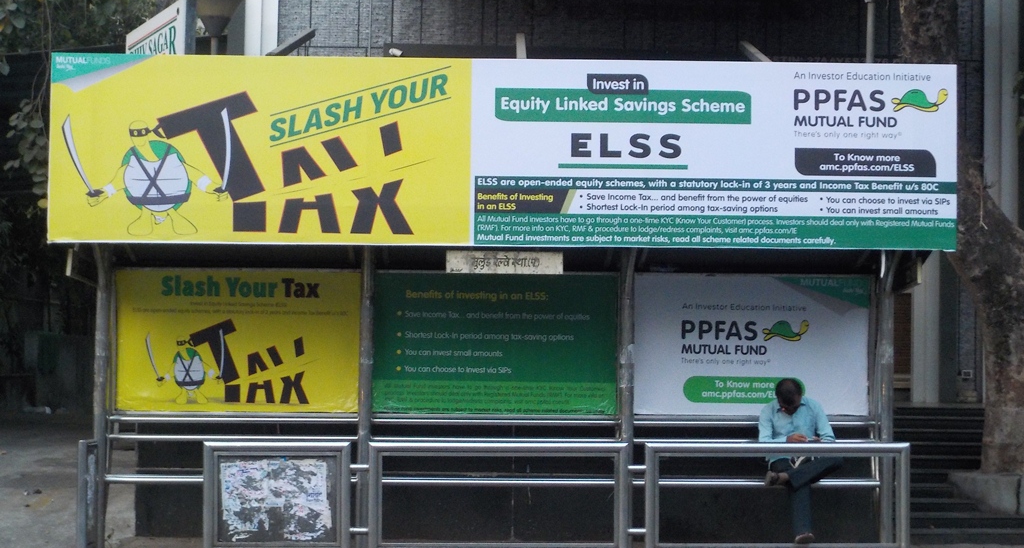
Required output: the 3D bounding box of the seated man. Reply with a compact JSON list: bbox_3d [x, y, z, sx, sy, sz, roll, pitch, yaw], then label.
[{"bbox_3d":[1.845,1.205,10.970,0.540,1.060,0.650,1,-2,-3],"label":"seated man"}]

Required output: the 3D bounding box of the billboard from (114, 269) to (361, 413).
[{"bbox_3d":[-1.828,0.447,11.519,1.656,0.968,0.050,1,-2,-3],"label":"billboard"}]

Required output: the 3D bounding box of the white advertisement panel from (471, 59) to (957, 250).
[{"bbox_3d":[1.216,-0.714,10.346,2.943,1.128,0.070,1,-2,-3],"label":"white advertisement panel"}]

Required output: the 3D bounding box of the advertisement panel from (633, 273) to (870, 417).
[{"bbox_3d":[1.598,0.483,11.679,1.667,0.972,0.050,1,-2,-3],"label":"advertisement panel"}]

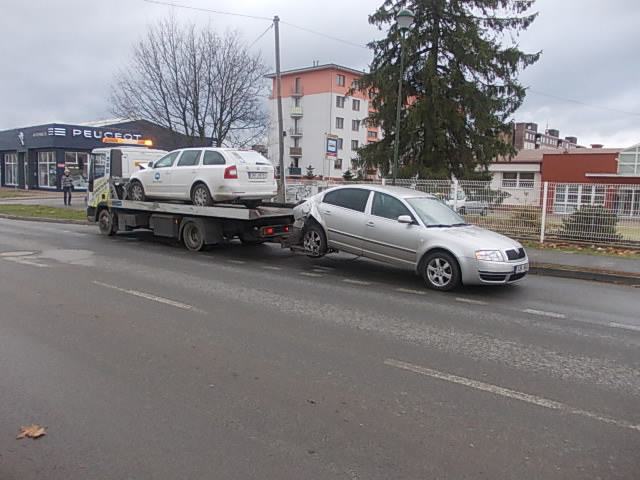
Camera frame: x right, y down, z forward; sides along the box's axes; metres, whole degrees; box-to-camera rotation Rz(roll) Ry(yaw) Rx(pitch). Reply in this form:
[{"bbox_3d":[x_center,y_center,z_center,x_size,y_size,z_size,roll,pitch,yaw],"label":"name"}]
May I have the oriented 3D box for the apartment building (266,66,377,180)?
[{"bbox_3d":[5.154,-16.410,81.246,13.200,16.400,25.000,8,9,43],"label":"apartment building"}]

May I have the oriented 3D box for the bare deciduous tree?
[{"bbox_3d":[-7.885,-7.762,31.309,9.669,11.020,8.992,-1,7,-14],"label":"bare deciduous tree"}]

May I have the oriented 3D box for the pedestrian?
[{"bbox_3d":[-12.147,-2.526,24.905,0.560,1.740,0.360,-2,8,-26],"label":"pedestrian"}]

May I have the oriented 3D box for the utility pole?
[{"bbox_3d":[-1.384,-4.118,17.937,0.300,7.007,0.300,-1,7,0],"label":"utility pole"}]

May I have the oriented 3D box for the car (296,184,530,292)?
[{"bbox_3d":[1.482,-0.264,9.550,4.730,1.470,1.780,16,15,43],"label":"car"}]

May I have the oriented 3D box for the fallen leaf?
[{"bbox_3d":[-1.919,1.280,3.444,0.185,0.035,0.130,-2,8,-26],"label":"fallen leaf"}]

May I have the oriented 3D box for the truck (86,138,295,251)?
[{"bbox_3d":[-3.144,-1.331,13.443,7.170,2.750,2.400,6,9,38],"label":"truck"}]

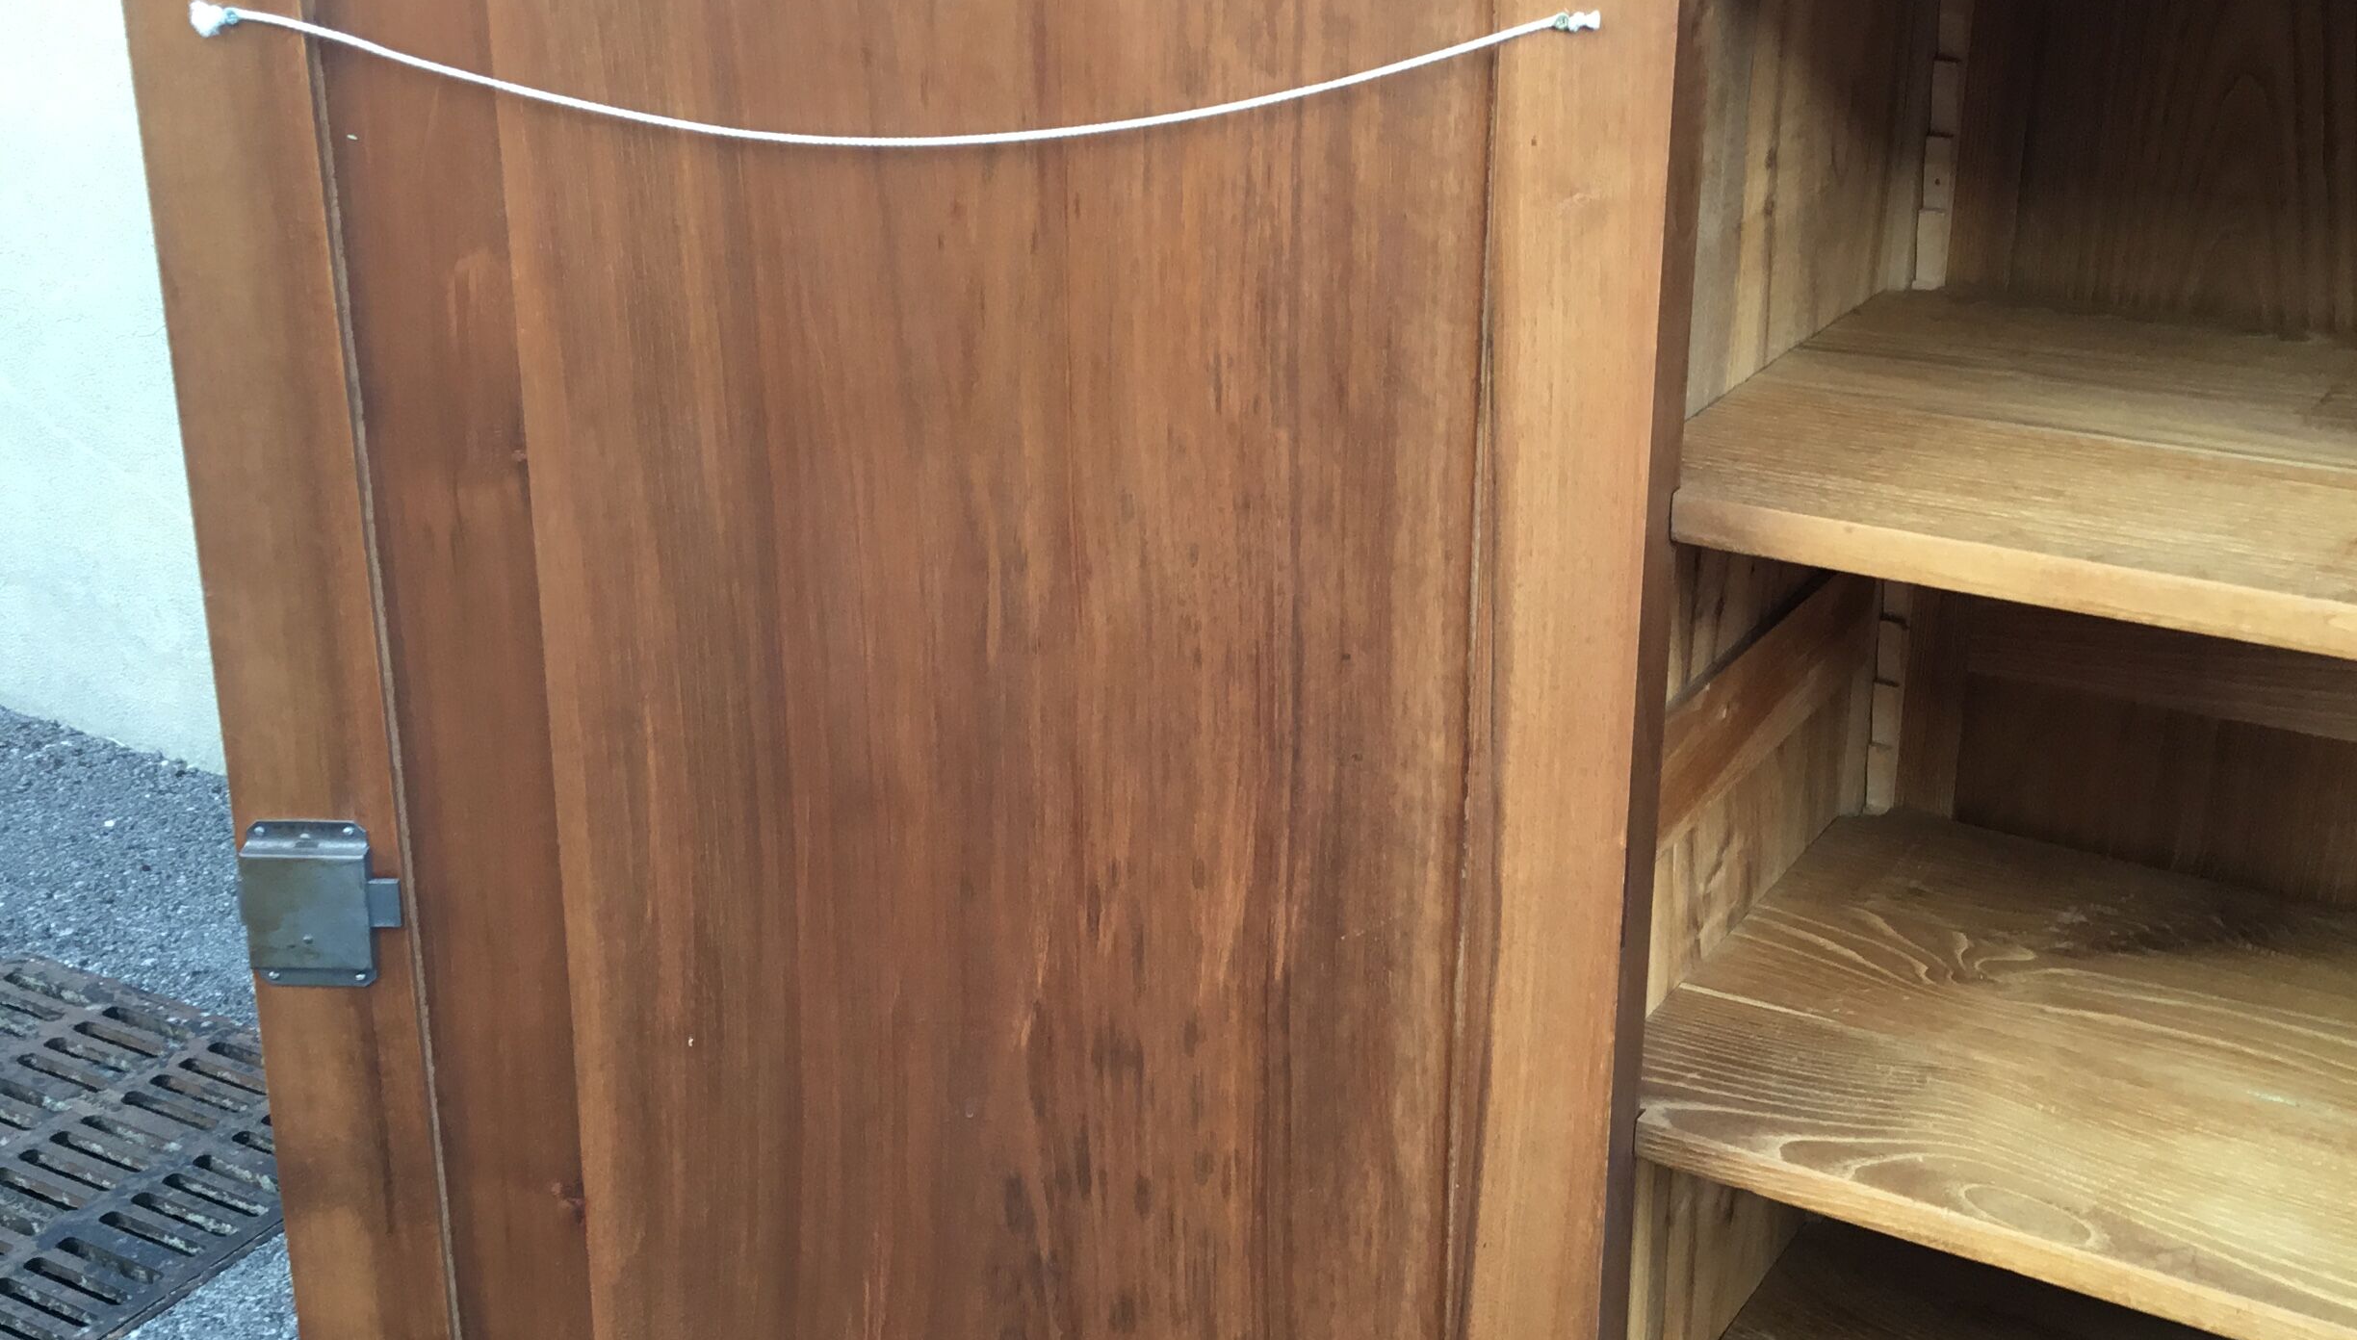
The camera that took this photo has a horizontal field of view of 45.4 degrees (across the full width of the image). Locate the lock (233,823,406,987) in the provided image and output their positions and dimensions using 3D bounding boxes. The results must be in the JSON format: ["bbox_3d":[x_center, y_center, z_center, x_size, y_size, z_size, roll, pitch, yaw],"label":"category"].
[{"bbox_3d":[-0.354,0.100,1.168,0.063,0.076,0.013,-1,21,-1],"label":"lock"}]

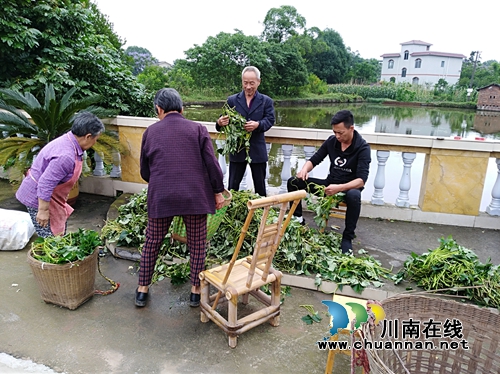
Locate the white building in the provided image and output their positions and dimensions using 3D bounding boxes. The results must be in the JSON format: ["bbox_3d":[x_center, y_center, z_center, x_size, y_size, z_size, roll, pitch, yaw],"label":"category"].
[{"bbox_3d":[29.270,-20.029,62.602,9.000,8.220,10.000,-9,19,-35],"label":"white building"}]

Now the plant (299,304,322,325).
[{"bbox_3d":[0.433,0.874,2.645,0.150,0.060,0.190,9,17,23],"label":"plant"}]

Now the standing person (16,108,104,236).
[{"bbox_3d":[-1.448,0.084,2.949,0.650,1.270,0.450,-2,16,-16],"label":"standing person"}]

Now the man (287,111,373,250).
[{"bbox_3d":[0.757,-0.099,3.599,0.680,1.280,0.720,14,19,35],"label":"man"}]

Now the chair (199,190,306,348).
[{"bbox_3d":[-0.007,0.461,2.337,0.430,0.988,0.520,-10,20,-38],"label":"chair"}]

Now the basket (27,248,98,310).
[{"bbox_3d":[-1.317,0.622,2.699,0.460,0.380,0.460,-3,16,-17],"label":"basket"}]

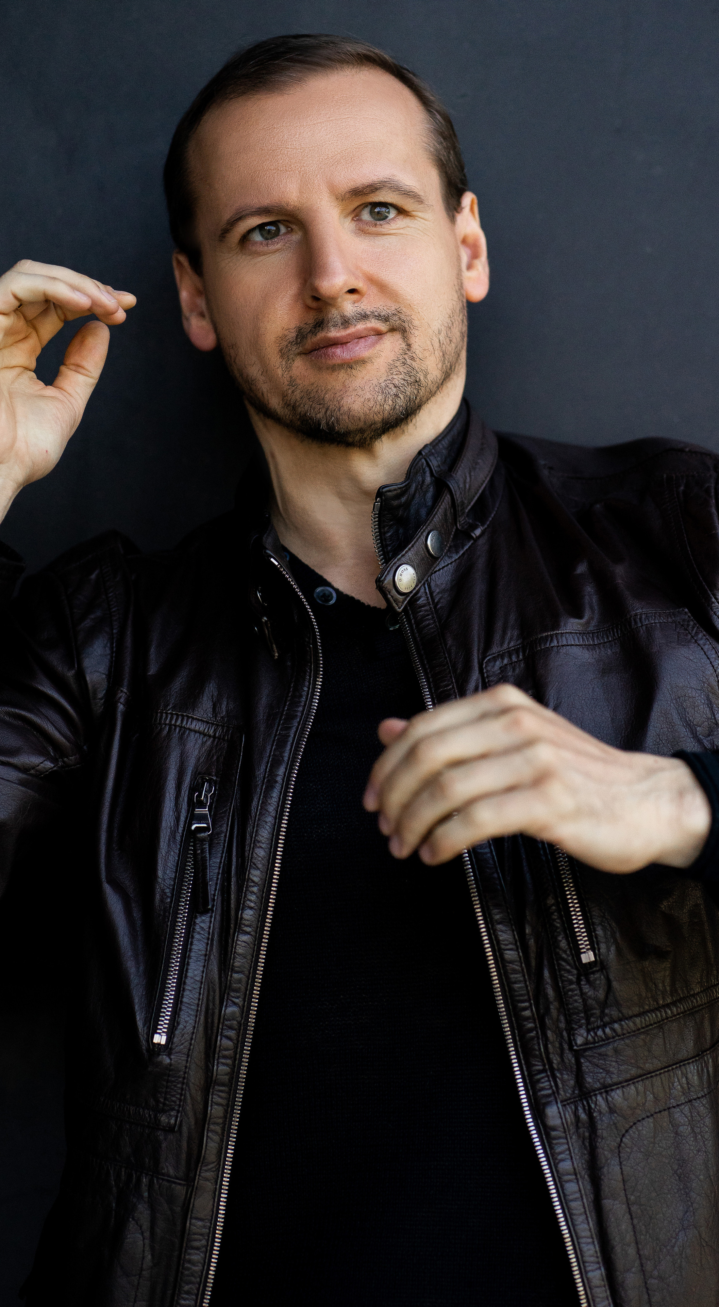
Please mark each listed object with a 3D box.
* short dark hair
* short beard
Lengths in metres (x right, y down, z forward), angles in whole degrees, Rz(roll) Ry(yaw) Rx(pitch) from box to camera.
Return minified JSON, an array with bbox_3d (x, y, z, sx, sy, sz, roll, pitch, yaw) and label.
[{"bbox_3d":[-0.025,-0.276,1.825,0.174,0.180,0.185,-10,0,2],"label":"short dark hair"},{"bbox_3d":[-0.007,-0.159,1.757,0.145,0.080,0.095,-10,0,2],"label":"short beard"}]

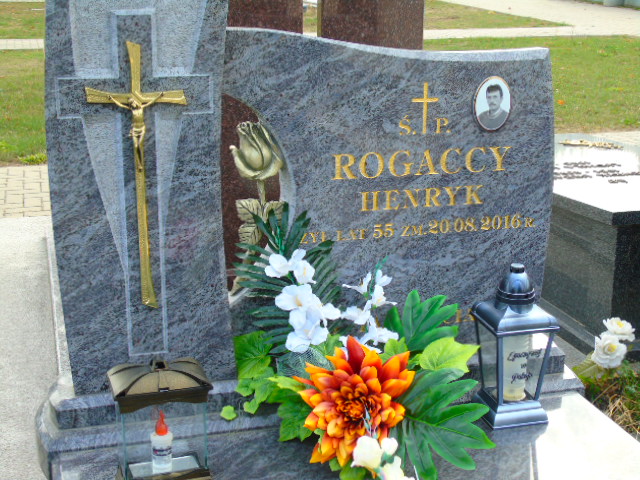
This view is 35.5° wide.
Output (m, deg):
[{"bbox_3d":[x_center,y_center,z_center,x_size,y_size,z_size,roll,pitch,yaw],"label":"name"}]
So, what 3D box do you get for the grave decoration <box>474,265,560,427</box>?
[{"bbox_3d":[0.379,0.198,1.959,0.128,0.310,0.128,-4,16,-14],"label":"grave decoration"}]

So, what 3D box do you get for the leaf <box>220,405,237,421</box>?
[{"bbox_3d":[-0.177,0.334,1.930,0.031,0.030,0.014,-1,16,-5],"label":"leaf"}]

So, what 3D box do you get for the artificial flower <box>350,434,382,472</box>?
[{"bbox_3d":[0.080,0.366,1.720,0.053,0.052,0.050,1,16,3],"label":"artificial flower"}]

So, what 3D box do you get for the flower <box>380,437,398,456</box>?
[{"bbox_3d":[0.120,0.358,1.730,0.031,0.031,0.029,2,16,4],"label":"flower"}]

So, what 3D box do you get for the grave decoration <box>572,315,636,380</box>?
[{"bbox_3d":[0.663,0.252,2.330,0.135,0.125,0.105,5,16,16],"label":"grave decoration"}]

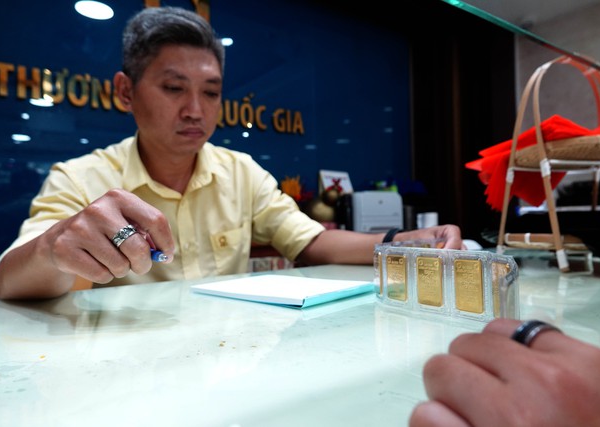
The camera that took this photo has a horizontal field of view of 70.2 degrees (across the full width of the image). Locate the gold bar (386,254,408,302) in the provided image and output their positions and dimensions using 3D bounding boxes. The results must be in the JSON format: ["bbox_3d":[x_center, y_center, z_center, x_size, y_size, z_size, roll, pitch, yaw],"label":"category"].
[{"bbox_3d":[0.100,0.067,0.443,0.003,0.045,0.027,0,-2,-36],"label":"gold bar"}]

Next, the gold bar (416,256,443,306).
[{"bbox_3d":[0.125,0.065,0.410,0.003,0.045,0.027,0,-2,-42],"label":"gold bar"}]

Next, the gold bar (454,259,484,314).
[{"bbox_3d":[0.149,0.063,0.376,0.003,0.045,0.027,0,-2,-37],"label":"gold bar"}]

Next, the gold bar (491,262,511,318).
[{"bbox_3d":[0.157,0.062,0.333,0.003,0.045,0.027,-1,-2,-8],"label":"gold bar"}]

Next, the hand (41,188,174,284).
[{"bbox_3d":[-0.167,0.021,0.370,0.115,0.082,0.085,-3,-2,44],"label":"hand"}]

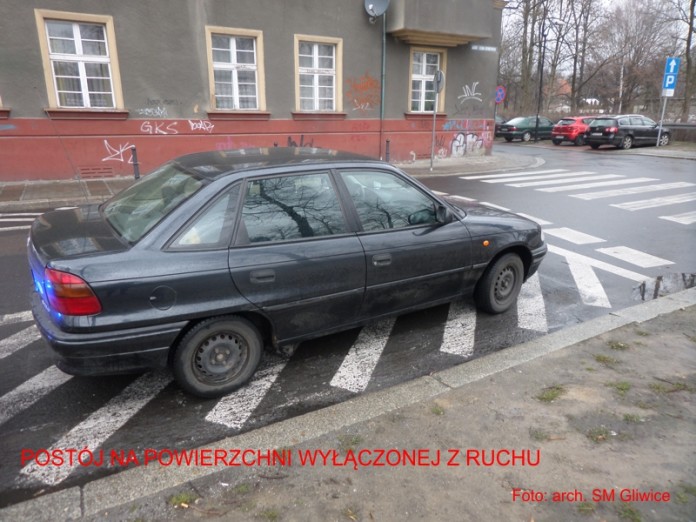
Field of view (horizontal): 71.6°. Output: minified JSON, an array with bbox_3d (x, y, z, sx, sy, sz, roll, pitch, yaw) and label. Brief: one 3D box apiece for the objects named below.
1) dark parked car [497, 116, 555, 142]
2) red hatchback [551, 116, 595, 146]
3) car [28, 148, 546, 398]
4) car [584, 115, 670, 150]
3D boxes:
[{"bbox_3d":[11.320,-8.050,29.400,4.500,1.420,1.720,-7,18,-24],"label":"dark parked car"},{"bbox_3d":[13.330,-7.140,26.450,4.200,1.460,1.780,-6,18,-21],"label":"red hatchback"},{"bbox_3d":[-0.178,-0.208,4.055,4.240,1.410,1.700,-10,19,-32],"label":"car"},{"bbox_3d":[14.050,-6.440,24.020,4.770,1.510,1.830,-8,18,-25],"label":"car"}]

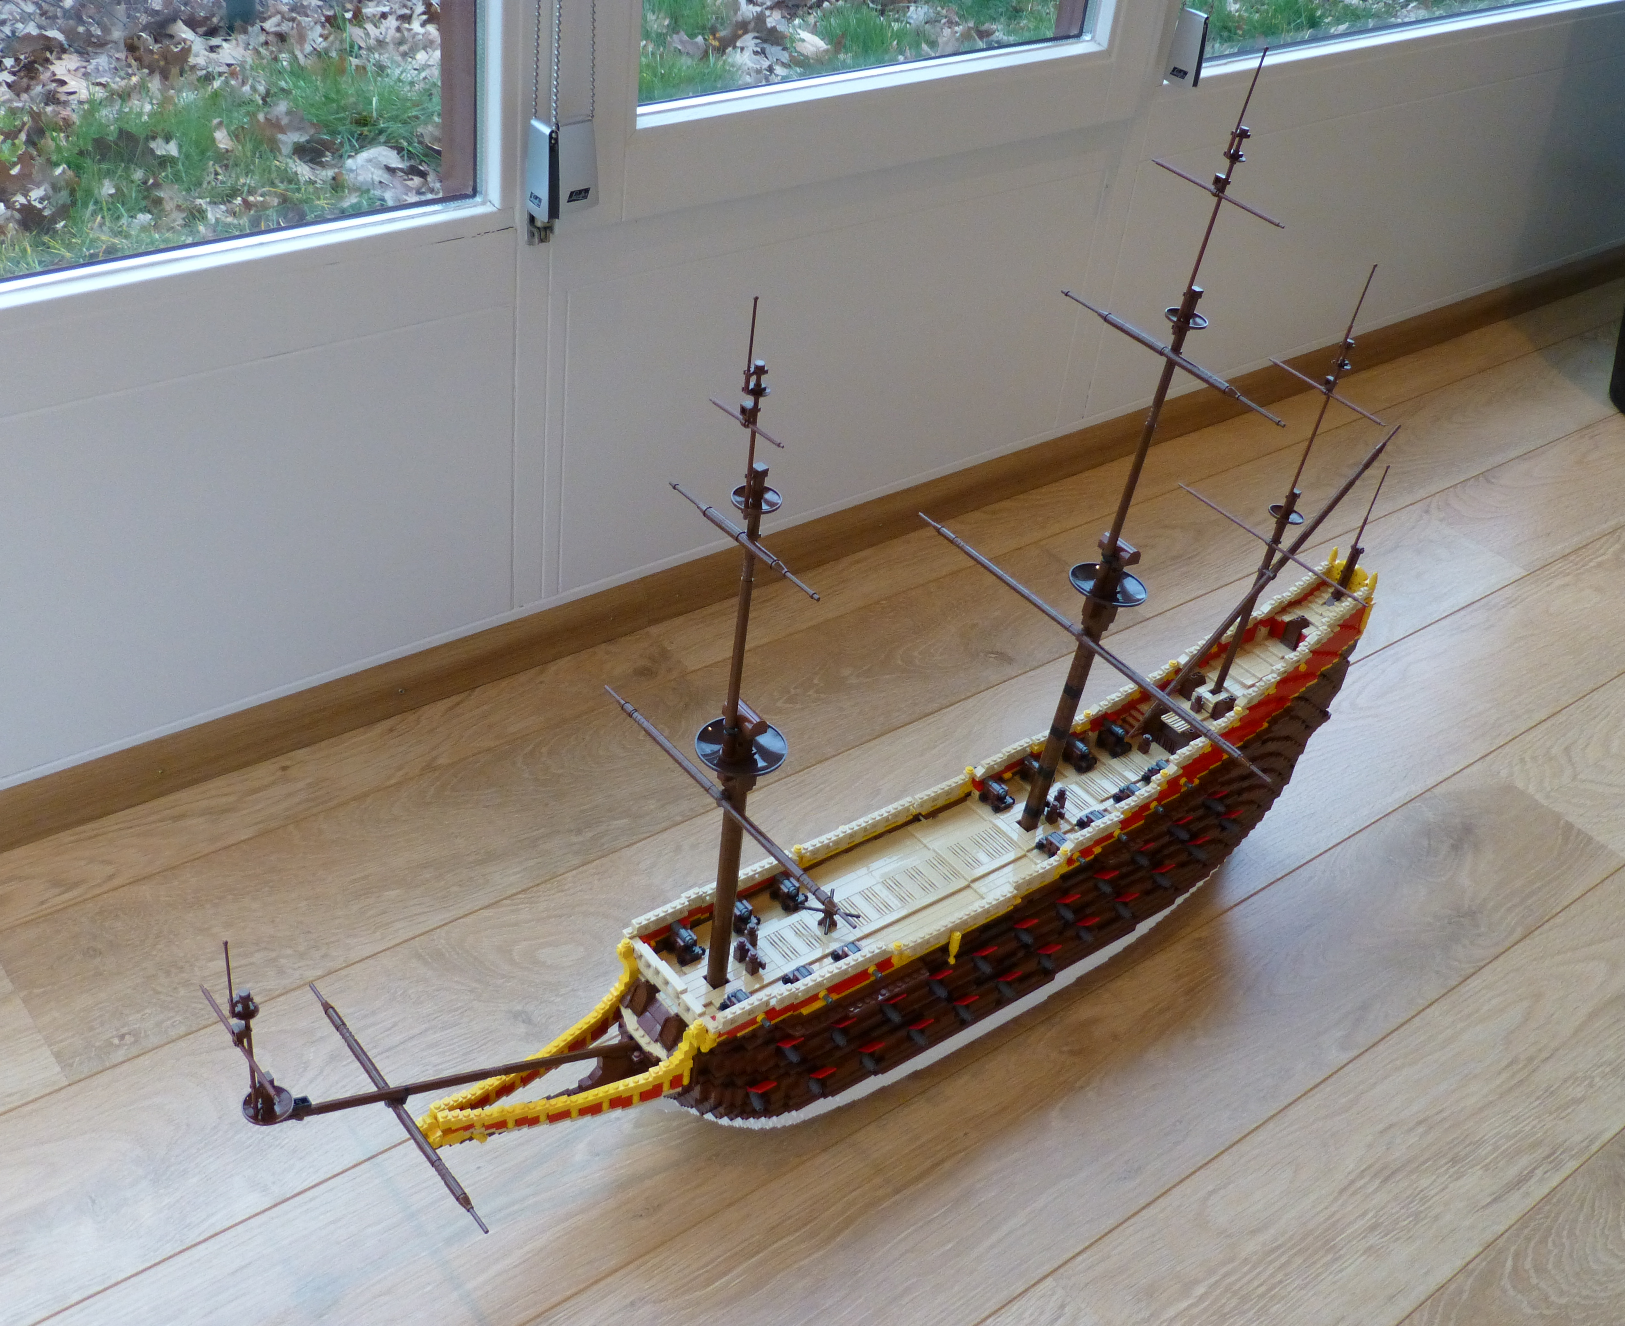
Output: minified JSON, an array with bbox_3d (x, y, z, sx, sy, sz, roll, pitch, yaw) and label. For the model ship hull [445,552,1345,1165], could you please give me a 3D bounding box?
[{"bbox_3d":[0.107,0.176,1.459,0.959,0.327,0.188,-20,45,-32],"label":"model ship hull"}]

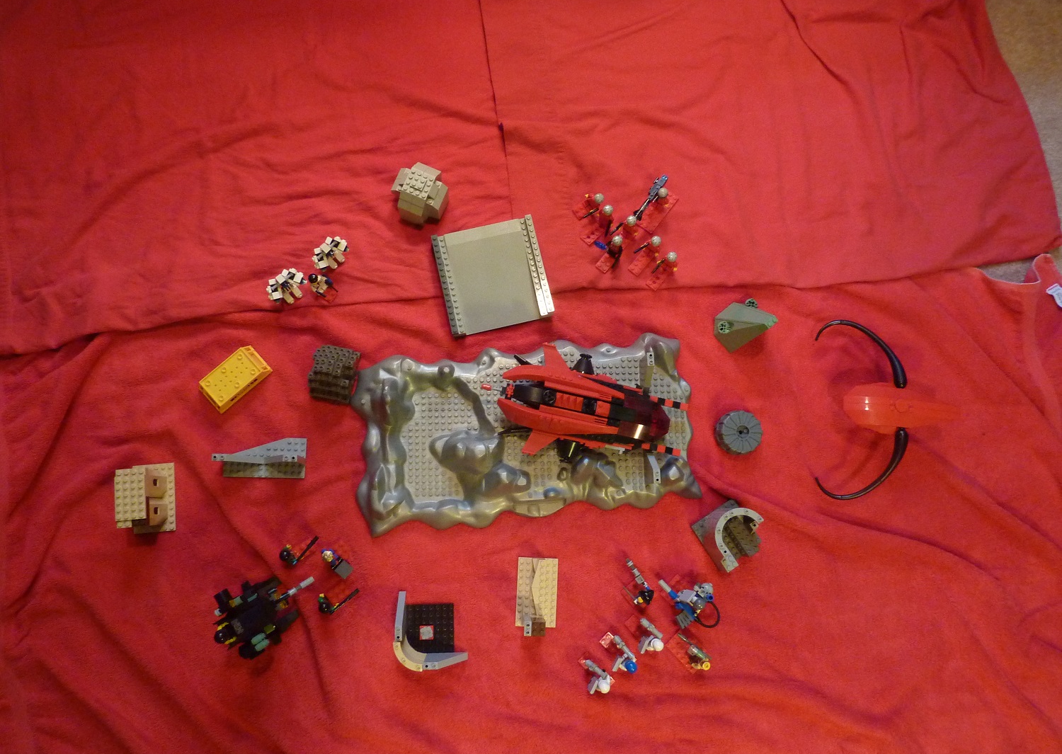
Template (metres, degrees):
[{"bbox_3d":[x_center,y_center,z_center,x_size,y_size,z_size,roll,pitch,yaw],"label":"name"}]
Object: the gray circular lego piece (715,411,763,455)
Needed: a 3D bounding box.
[{"bbox_3d":[0.254,0.068,0.939,0.054,0.030,0.054,0,81,-1],"label":"gray circular lego piece"}]

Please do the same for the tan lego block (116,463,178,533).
[{"bbox_3d":[-0.446,0.140,0.883,0.048,0.069,0.080,-5,82,-4],"label":"tan lego block"}]

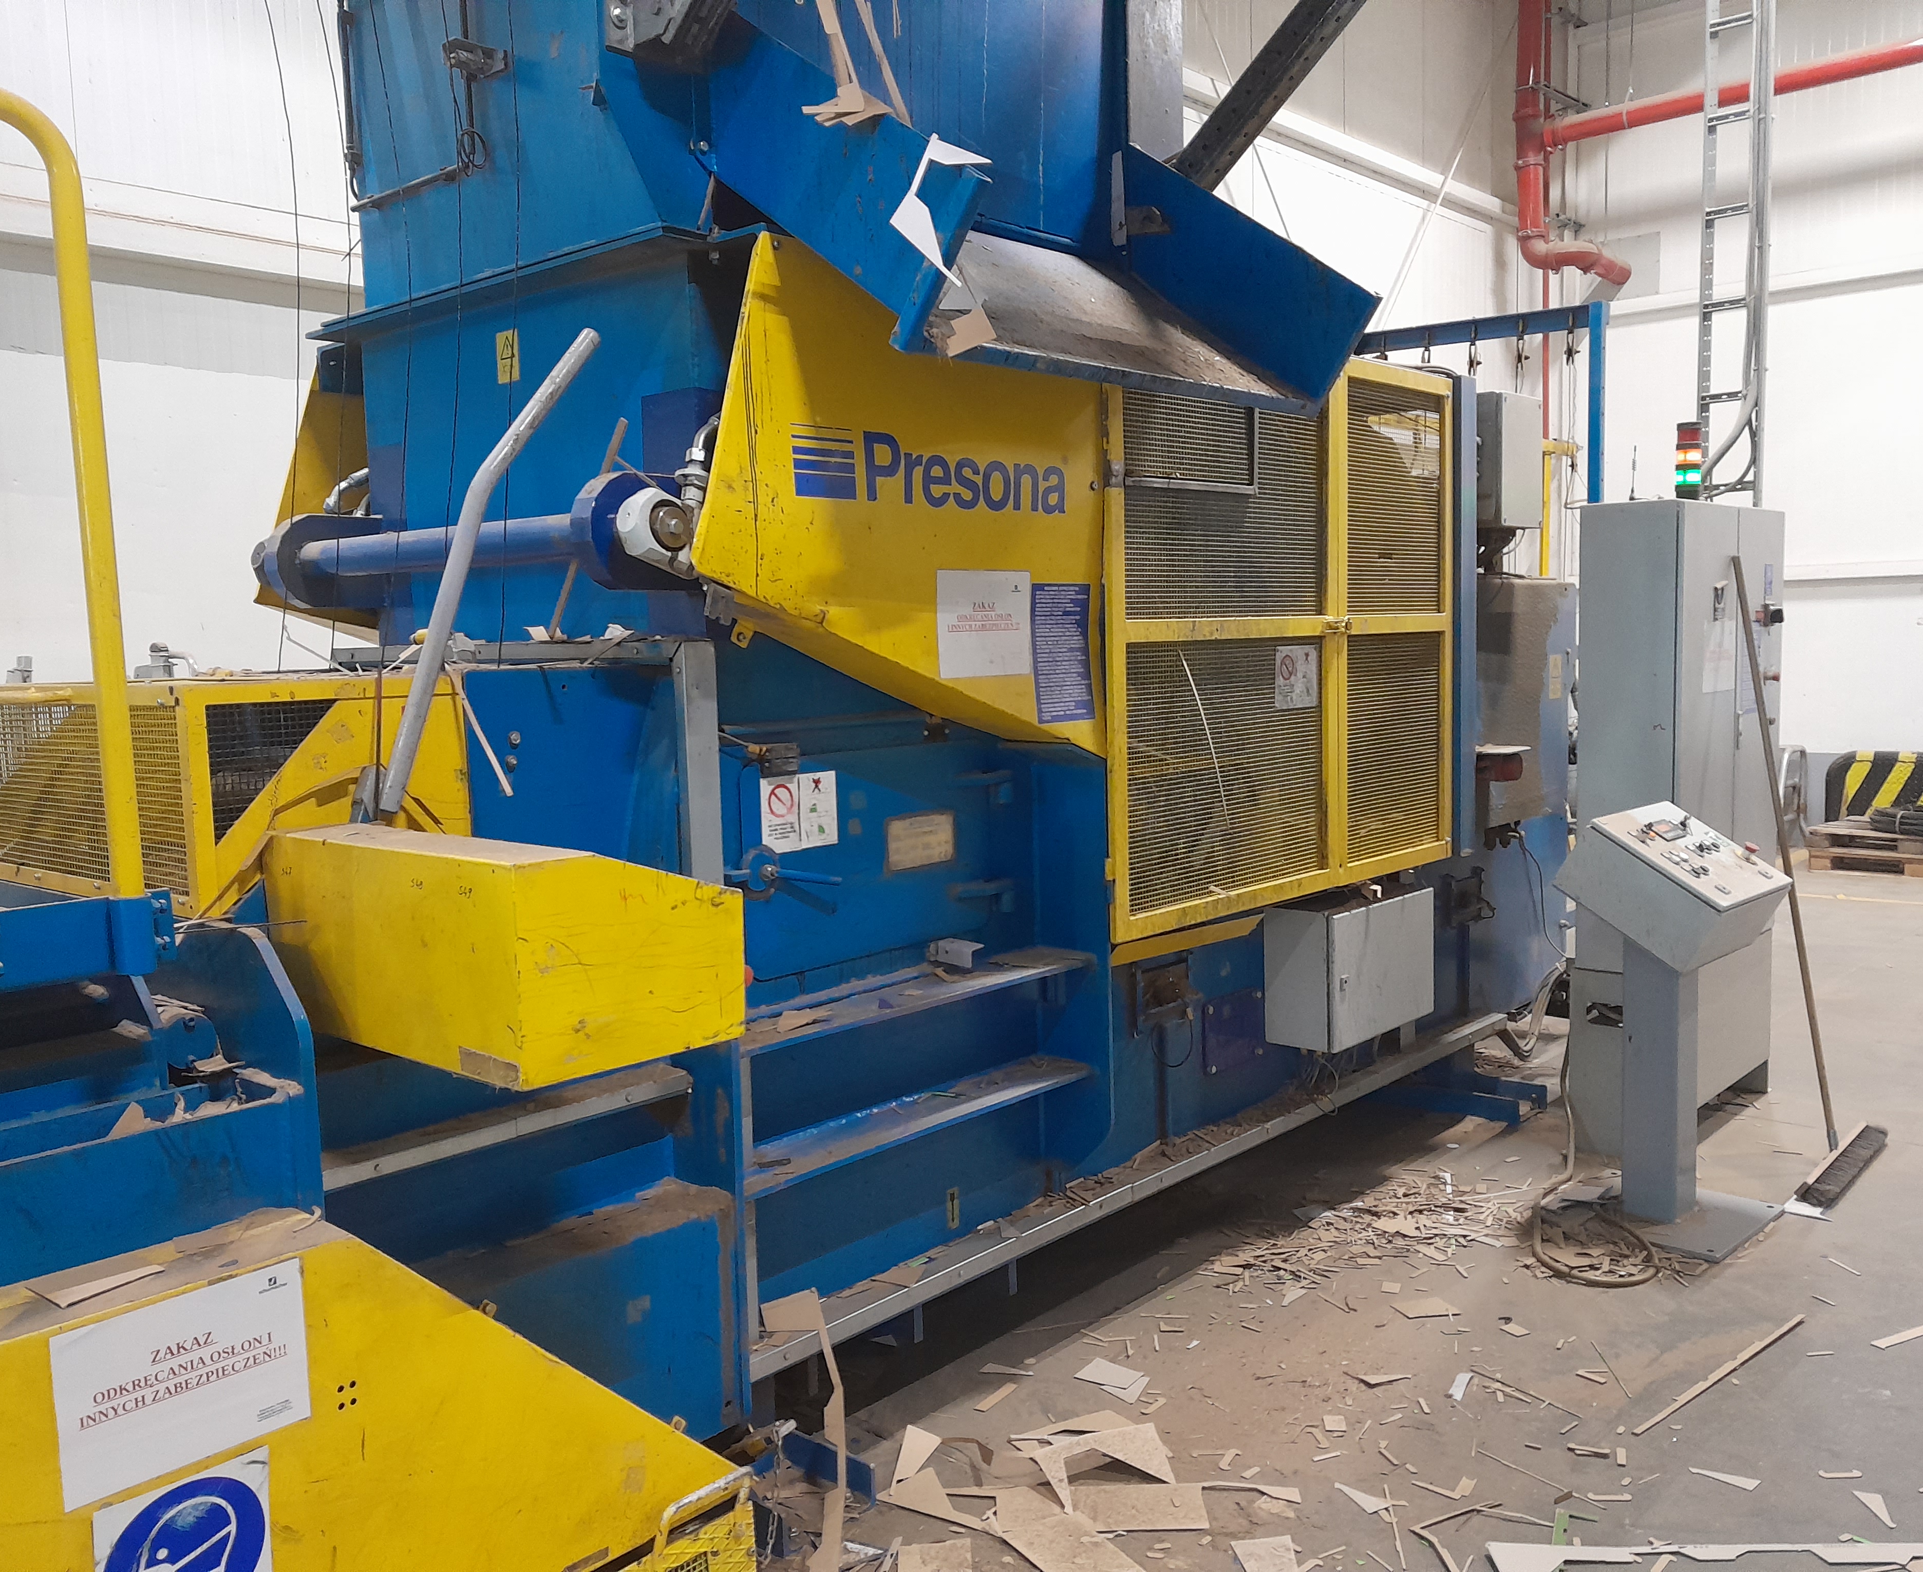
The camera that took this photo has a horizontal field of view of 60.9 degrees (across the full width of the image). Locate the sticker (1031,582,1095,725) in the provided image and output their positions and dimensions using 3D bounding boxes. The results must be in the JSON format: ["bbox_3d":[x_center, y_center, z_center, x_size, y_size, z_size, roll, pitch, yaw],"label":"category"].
[{"bbox_3d":[0.223,-0.286,3.539,0.005,0.296,0.210,3,7,39],"label":"sticker"}]

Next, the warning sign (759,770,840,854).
[{"bbox_3d":[-0.324,0.052,3.277,0.005,0.150,0.201,3,8,42],"label":"warning sign"}]

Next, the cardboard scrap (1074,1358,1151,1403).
[{"bbox_3d":[0.334,1.302,3.580,0.161,0.012,0.125,3,7,37],"label":"cardboard scrap"}]

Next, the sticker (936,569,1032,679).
[{"bbox_3d":[0.050,-0.330,3.338,0.005,0.214,0.303,3,7,39],"label":"sticker"}]

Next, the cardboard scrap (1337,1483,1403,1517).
[{"bbox_3d":[0.754,1.341,3.076,0.132,0.010,0.065,3,7,37],"label":"cardboard scrap"}]

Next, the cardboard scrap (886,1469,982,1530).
[{"bbox_3d":[-0.035,1.360,3.080,0.130,0.015,0.215,-6,7,-41],"label":"cardboard scrap"}]

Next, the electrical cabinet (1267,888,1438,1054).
[{"bbox_3d":[1.151,0.522,4.804,0.210,0.380,0.600,3,8,42],"label":"electrical cabinet"}]

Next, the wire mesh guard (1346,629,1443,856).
[{"bbox_3d":[1.225,-0.124,4.656,0.030,0.626,0.570,3,8,42],"label":"wire mesh guard"}]

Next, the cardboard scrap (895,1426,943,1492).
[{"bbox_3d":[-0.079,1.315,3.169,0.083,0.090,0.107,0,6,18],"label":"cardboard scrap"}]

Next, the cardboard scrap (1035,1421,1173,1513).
[{"bbox_3d":[0.283,1.317,3.144,0.253,0.070,0.152,-3,6,-16],"label":"cardboard scrap"}]

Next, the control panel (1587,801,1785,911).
[{"bbox_3d":[1.986,0.188,4.423,0.570,0.060,0.390,-8,39,-47],"label":"control panel"}]

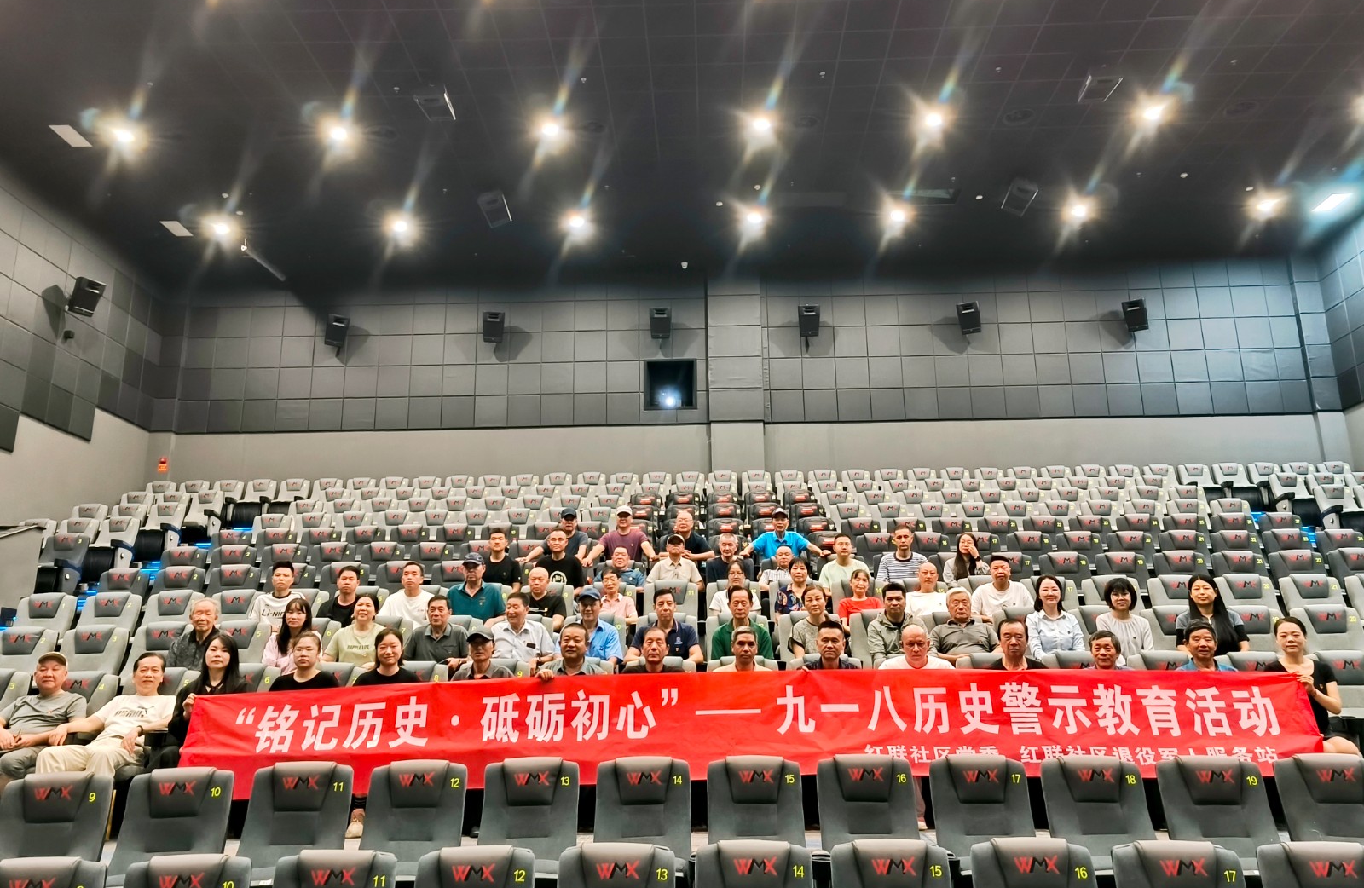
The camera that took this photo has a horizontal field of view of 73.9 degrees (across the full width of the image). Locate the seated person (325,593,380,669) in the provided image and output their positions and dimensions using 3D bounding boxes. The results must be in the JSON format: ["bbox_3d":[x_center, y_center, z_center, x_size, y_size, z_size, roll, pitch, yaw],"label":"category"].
[{"bbox_3d":[-2.442,1.680,6.646,0.500,1.181,0.800,0,-13,-2],"label":"seated person"}]

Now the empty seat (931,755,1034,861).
[{"bbox_3d":[1.506,2.002,4.284,0.540,0.950,0.680,-2,-13,3],"label":"empty seat"}]

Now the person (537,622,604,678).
[{"bbox_3d":[-0.718,1.744,5.725,0.500,1.209,0.750,-1,-13,0],"label":"person"}]

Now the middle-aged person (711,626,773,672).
[{"bbox_3d":[0.420,1.765,5.674,0.500,1.230,0.780,-1,-12,-1],"label":"middle-aged person"}]

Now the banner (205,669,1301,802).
[{"bbox_3d":[0.415,1.708,5.458,6.720,0.690,0.360,-1,-12,0],"label":"banner"}]

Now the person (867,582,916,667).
[{"bbox_3d":[1.611,1.602,6.580,0.500,1.210,0.800,-1,-13,3],"label":"person"}]

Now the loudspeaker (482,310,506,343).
[{"bbox_3d":[-3.390,-2.106,16.354,0.390,0.550,0.330,0,6,-4],"label":"loudspeaker"}]

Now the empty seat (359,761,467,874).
[{"bbox_3d":[-1.304,2.033,4.212,0.550,1.000,0.720,0,-12,-5],"label":"empty seat"}]

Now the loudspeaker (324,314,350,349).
[{"bbox_3d":[-6.231,-2.032,16.383,0.390,0.550,0.330,3,5,-19],"label":"loudspeaker"}]

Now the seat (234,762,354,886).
[{"bbox_3d":[-1.826,2.023,4.170,0.540,1.010,0.620,1,-13,-6],"label":"seat"}]

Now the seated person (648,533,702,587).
[{"bbox_3d":[-0.044,1.482,8.916,0.540,1.230,0.780,0,-12,-2],"label":"seated person"}]

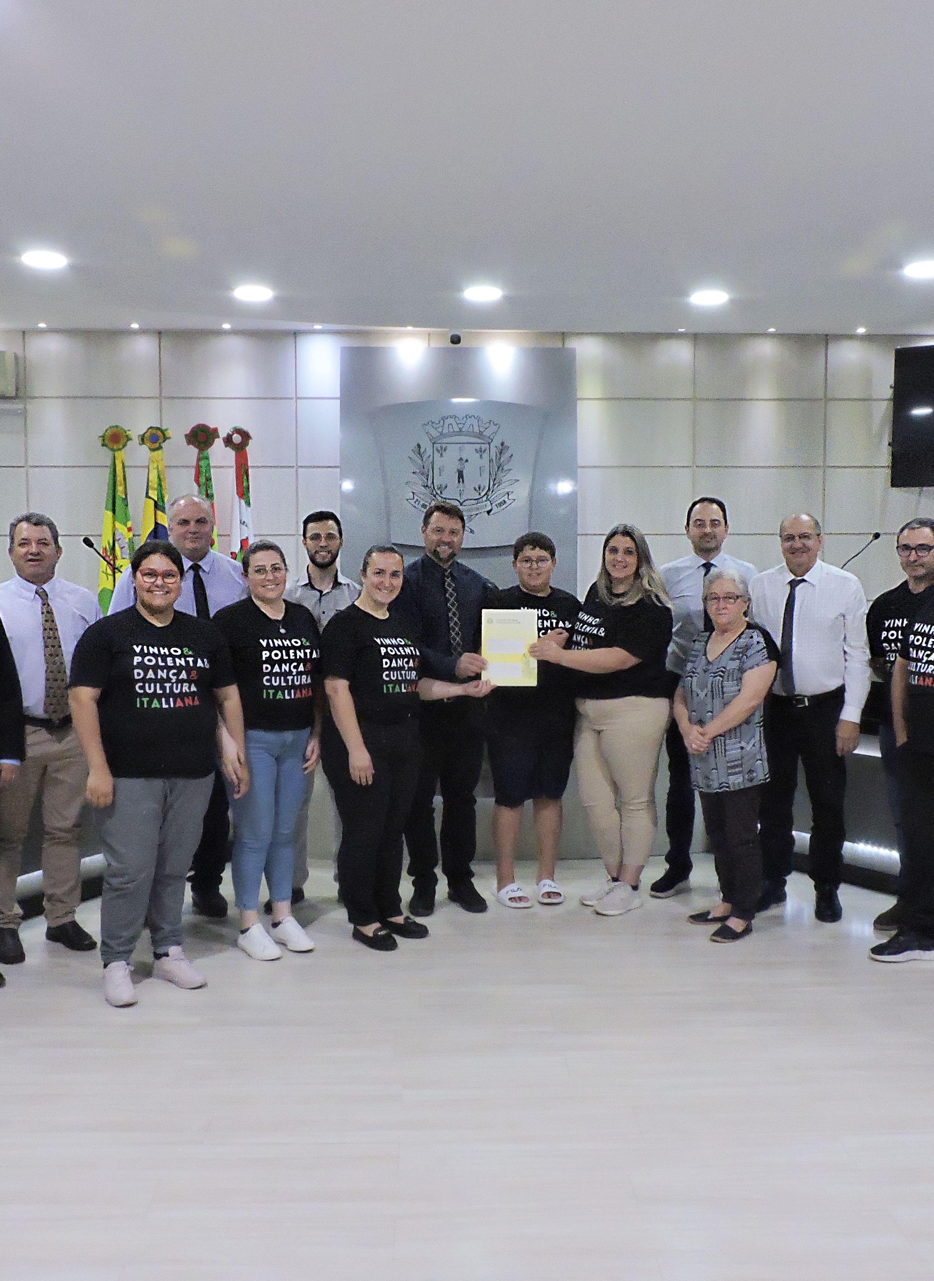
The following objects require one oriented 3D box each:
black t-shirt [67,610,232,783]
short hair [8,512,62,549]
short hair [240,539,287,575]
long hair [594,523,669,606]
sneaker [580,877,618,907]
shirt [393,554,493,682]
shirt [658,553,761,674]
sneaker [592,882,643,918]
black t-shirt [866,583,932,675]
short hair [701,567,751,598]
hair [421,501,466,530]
[{"bbox_3d":[-1.129,0.181,4.274,0.590,0.610,0.380,-2,5,-27],"label":"black t-shirt"},{"bbox_3d":[-1.738,-0.431,4.753,0.185,0.170,0.210,-2,5,-24],"label":"short hair"},{"bbox_3d":[-0.791,-0.312,4.609,0.178,0.170,0.205,-2,4,-20],"label":"short hair"},{"bbox_3d":[0.737,-0.331,5.298,0.300,0.380,0.250,1,5,14],"label":"long hair"},{"bbox_3d":[0.607,1.120,5.382,0.260,0.110,0.095,-4,6,-42],"label":"sneaker"},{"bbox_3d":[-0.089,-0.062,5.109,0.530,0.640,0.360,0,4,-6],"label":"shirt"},{"bbox_3d":[1.124,-0.096,5.489,0.500,0.640,0.290,1,4,12],"label":"shirt"},{"bbox_3d":[0.662,1.126,5.164,0.255,0.105,0.098,-3,5,-33],"label":"sneaker"},{"bbox_3d":[1.884,0.052,4.897,0.300,0.650,0.500,-4,6,-45],"label":"black t-shirt"},{"bbox_3d":[1.047,-0.208,4.769,0.190,0.175,0.205,2,5,20],"label":"short hair"},{"bbox_3d":[-0.102,-0.533,5.165,0.180,0.150,0.200,0,4,-6],"label":"hair"}]

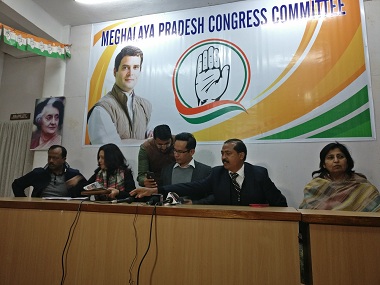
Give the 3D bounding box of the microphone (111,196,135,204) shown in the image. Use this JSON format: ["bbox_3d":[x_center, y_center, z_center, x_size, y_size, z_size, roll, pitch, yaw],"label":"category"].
[{"bbox_3d":[-0.479,0.412,2.170,0.185,0.050,0.050,-4,-11,16],"label":"microphone"}]

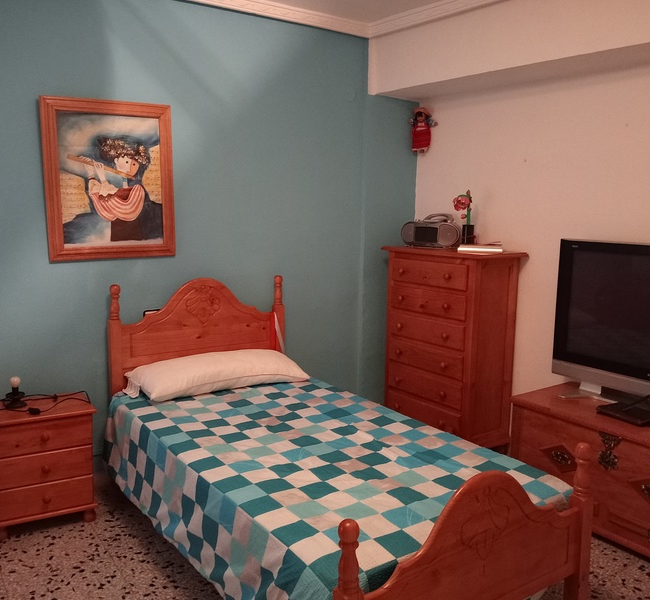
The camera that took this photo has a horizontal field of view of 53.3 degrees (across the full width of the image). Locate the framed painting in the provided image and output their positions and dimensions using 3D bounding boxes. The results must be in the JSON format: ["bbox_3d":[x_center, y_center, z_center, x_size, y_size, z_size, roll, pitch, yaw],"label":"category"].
[{"bbox_3d":[-1.047,-0.581,3.205,0.642,0.774,0.028,-5,10,-36],"label":"framed painting"}]

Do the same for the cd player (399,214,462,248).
[{"bbox_3d":[0.666,-0.432,4.046,0.355,0.216,0.170,6,10,33],"label":"cd player"}]

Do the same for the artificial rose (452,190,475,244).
[{"bbox_3d":[0.839,-0.471,3.849,0.121,0.334,0.114,6,10,33],"label":"artificial rose"}]

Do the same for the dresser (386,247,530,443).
[{"bbox_3d":[0.756,0.282,4.008,0.383,1.179,0.795,-5,10,-36],"label":"dresser"}]

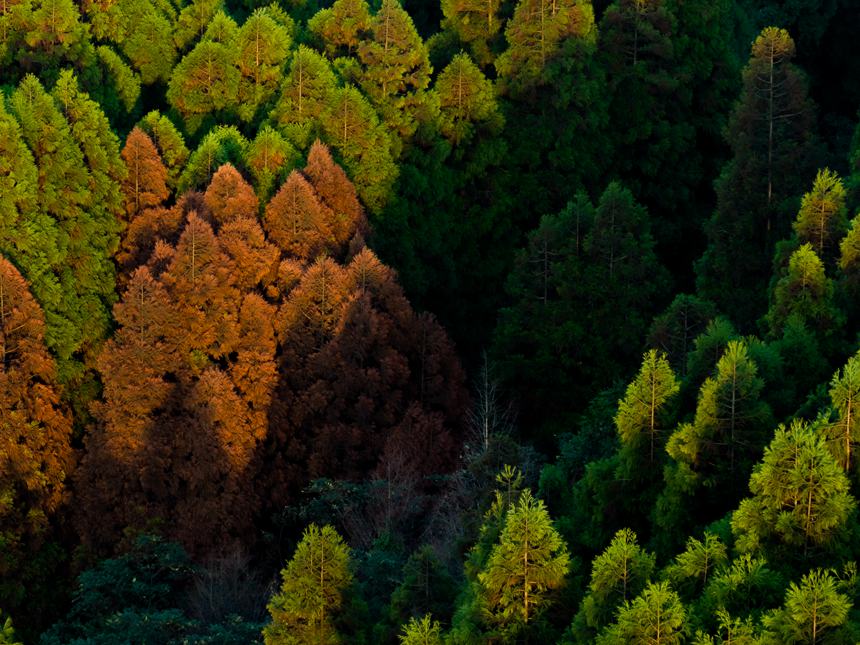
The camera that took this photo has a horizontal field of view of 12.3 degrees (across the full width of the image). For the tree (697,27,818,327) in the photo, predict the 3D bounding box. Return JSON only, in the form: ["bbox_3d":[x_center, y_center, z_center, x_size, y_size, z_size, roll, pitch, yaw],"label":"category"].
[{"bbox_3d":[18.420,-8.160,225.000,6.860,16.990,6.520,0,7,0],"label":"tree"}]

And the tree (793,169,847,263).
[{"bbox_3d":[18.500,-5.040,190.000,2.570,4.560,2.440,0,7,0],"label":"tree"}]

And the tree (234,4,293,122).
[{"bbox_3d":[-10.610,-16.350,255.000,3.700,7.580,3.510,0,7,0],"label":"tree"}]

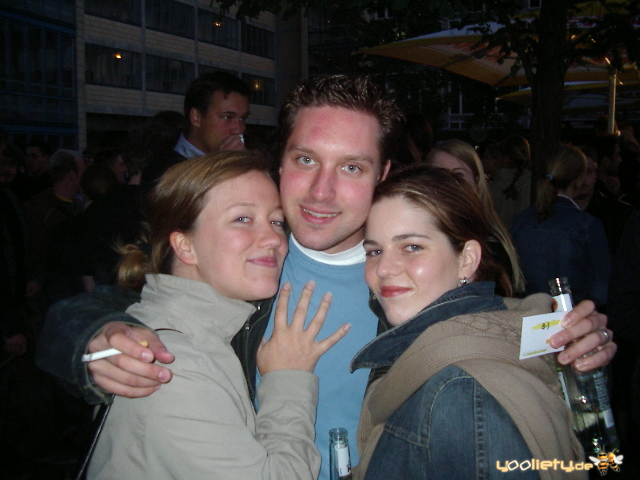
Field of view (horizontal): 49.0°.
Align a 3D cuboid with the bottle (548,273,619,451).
[{"bbox_3d":[0.346,0.169,0.940,0.062,0.237,0.062,-13,-3,18],"label":"bottle"}]

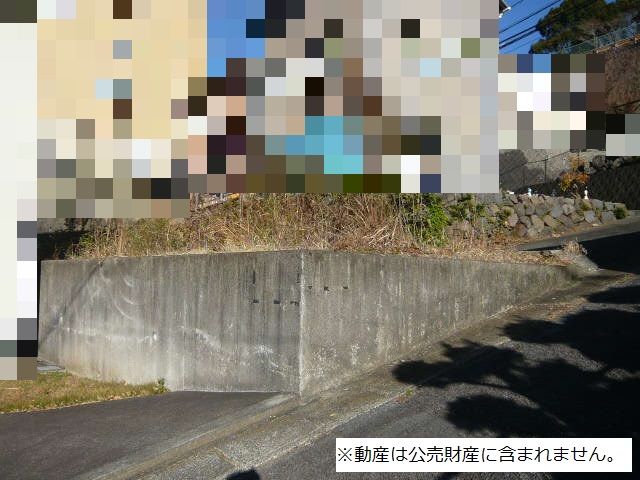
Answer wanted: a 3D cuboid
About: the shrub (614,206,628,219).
[{"bbox_3d":[11.124,-1.015,19.100,0.520,0.450,0.460,0,-4,0],"label":"shrub"}]

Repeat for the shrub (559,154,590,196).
[{"bbox_3d":[8.996,-2.280,18.300,1.100,1.480,1.000,0,-4,0],"label":"shrub"}]

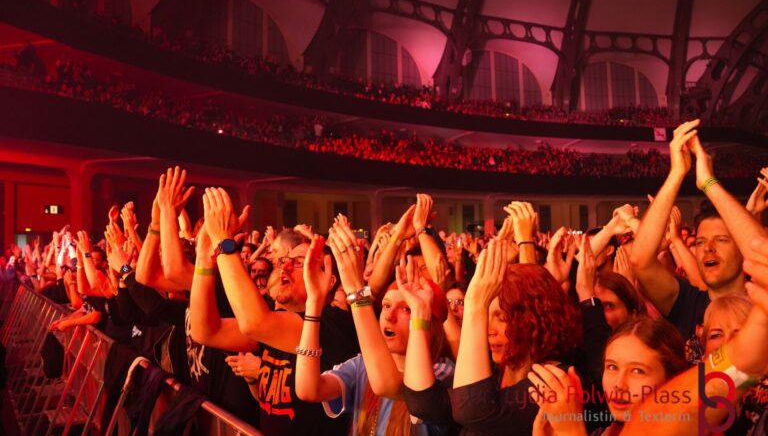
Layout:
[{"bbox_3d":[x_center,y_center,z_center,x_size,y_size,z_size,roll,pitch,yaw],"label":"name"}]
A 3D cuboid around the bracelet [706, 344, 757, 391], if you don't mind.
[{"bbox_3d":[0.569,0.246,0.940,0.027,0.064,0.056,-51,-27,24],"label":"bracelet"}]

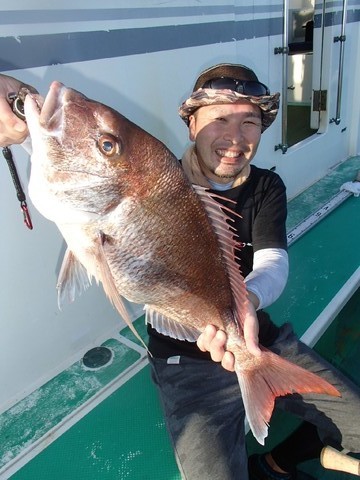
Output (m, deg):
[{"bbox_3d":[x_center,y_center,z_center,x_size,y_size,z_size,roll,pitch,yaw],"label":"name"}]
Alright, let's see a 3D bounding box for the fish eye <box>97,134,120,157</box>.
[{"bbox_3d":[-0.092,-0.122,0.504,0.030,0.028,0.014,0,6,0],"label":"fish eye"}]

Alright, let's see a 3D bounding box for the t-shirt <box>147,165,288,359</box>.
[{"bbox_3d":[0.085,0.031,1.050,0.440,0.540,0.310,-16,28,-27],"label":"t-shirt"}]

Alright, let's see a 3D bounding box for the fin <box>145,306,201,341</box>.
[{"bbox_3d":[-0.011,0.123,0.580,0.096,0.034,0.012,26,6,-13],"label":"fin"}]

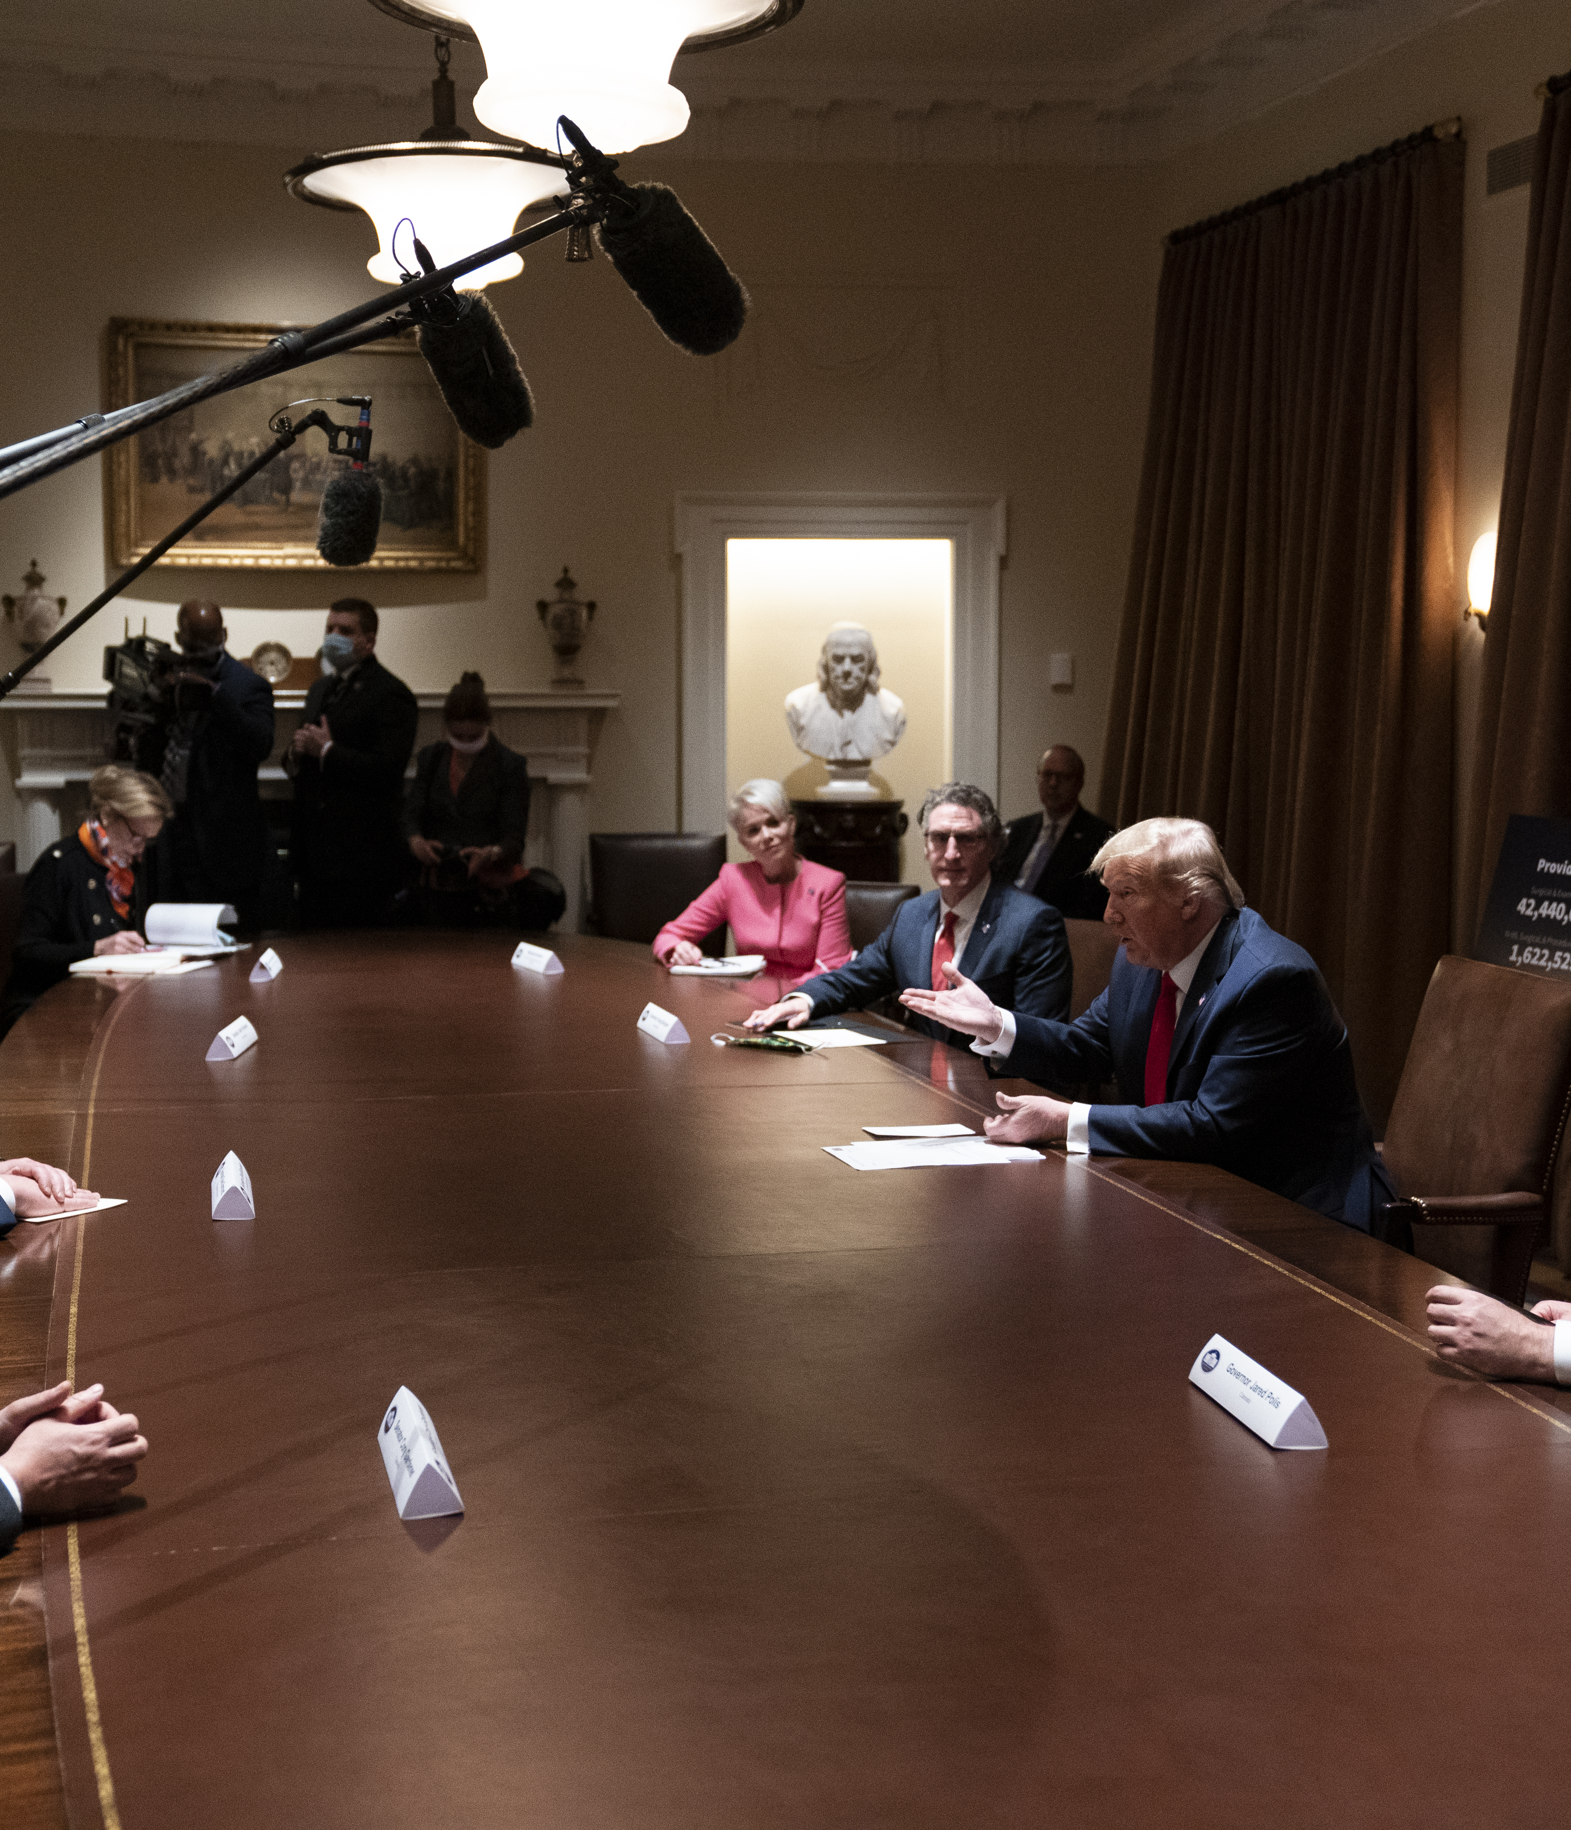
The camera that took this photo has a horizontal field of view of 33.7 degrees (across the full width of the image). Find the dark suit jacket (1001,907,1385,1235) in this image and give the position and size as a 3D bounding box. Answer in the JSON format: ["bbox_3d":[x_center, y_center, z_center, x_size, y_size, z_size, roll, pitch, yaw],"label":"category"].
[{"bbox_3d":[0.781,0.302,4.700,0.640,0.630,0.590,-3,7,-23],"label":"dark suit jacket"}]

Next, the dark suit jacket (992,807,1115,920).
[{"bbox_3d":[0.983,-0.099,9.208,0.500,0.600,0.420,4,7,30],"label":"dark suit jacket"}]

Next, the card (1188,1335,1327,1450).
[{"bbox_3d":[0.531,0.533,2.919,0.061,0.054,0.277,-1,6,-10],"label":"card"}]

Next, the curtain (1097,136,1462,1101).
[{"bbox_3d":[1.625,-0.879,8.884,0.280,3.140,2.450,-1,6,-13],"label":"curtain"}]

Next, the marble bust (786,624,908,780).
[{"bbox_3d":[0.238,-0.852,10.450,0.490,0.620,0.320,-1,6,-9],"label":"marble bust"}]

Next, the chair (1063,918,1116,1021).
[{"bbox_3d":[0.644,0.500,6.250,0.660,0.980,0.640,-4,7,-35],"label":"chair"}]

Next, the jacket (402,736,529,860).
[{"bbox_3d":[-1.064,-0.377,8.757,0.440,0.500,0.340,1,6,6],"label":"jacket"}]

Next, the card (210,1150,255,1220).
[{"bbox_3d":[-0.861,0.419,4.044,0.061,0.054,0.277,-1,6,-13],"label":"card"}]

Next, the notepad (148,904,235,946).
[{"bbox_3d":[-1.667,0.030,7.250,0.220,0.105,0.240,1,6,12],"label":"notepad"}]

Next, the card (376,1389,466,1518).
[{"bbox_3d":[-0.400,0.585,2.834,0.065,0.055,0.280,-1,6,-13],"label":"card"}]

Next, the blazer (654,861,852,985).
[{"bbox_3d":[-0.066,0.129,6.950,0.500,0.560,0.400,1,6,11],"label":"blazer"}]

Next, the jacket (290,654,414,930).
[{"bbox_3d":[-1.443,-0.456,8.700,0.460,0.830,0.340,5,7,43],"label":"jacket"}]

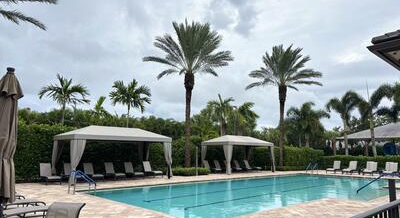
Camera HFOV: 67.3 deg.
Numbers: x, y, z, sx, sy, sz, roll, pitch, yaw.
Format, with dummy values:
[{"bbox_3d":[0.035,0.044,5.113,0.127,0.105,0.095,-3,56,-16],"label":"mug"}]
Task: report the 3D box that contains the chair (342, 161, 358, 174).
[{"bbox_3d":[12.371,4.818,24.564,1.900,1.020,0.660,8,-11,-41],"label":"chair"}]

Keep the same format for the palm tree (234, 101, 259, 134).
[{"bbox_3d":[5.689,3.077,36.331,2.887,7.835,2.887,0,-8,0],"label":"palm tree"}]

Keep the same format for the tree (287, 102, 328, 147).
[{"bbox_3d":[12.872,2.999,35.745,4.800,7.870,4.800,8,-11,-41],"label":"tree"}]

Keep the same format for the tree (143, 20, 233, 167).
[{"bbox_3d":[-1.014,-1.069,23.571,7.166,12.243,7.166,0,-8,0],"label":"tree"}]

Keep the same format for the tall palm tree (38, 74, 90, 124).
[{"bbox_3d":[-10.214,1.081,22.377,3.800,7.500,3.800,8,-11,-41],"label":"tall palm tree"}]

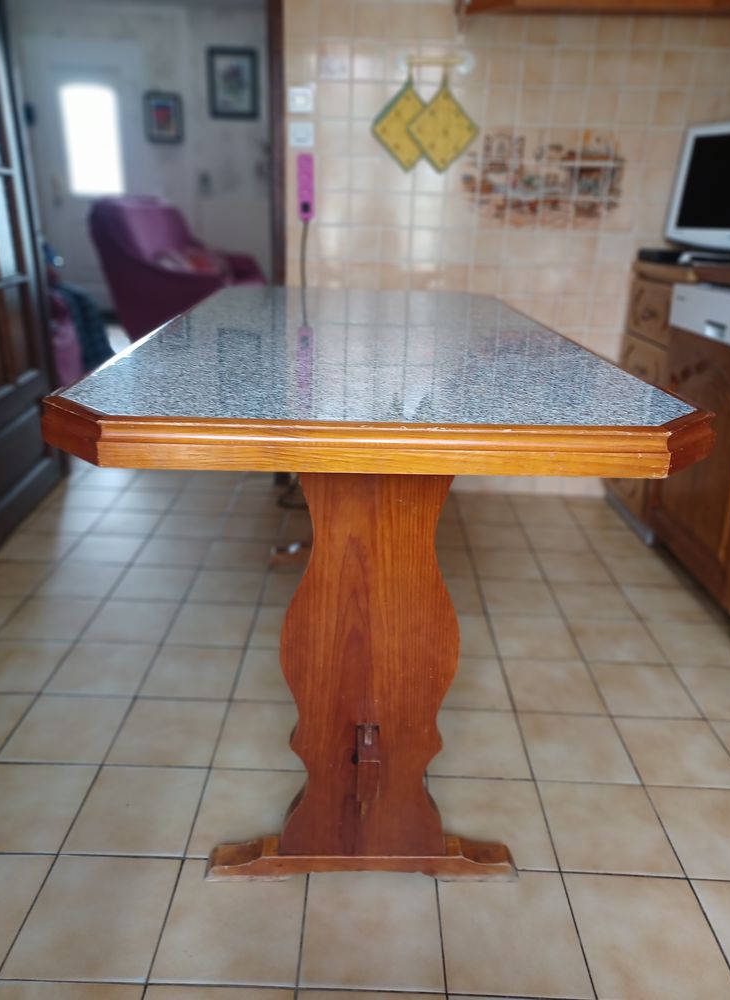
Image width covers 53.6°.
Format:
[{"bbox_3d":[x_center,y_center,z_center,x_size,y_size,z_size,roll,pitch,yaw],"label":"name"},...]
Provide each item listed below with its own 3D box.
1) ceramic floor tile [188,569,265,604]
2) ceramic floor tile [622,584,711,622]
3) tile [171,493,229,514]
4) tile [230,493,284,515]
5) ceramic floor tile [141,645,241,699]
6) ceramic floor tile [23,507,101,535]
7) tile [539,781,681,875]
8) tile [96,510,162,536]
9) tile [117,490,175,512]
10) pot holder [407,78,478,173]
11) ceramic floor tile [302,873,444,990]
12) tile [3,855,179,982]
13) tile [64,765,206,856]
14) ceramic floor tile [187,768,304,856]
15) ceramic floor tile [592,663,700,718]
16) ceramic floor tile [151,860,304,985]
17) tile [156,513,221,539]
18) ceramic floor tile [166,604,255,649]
[{"bbox_3d":[-0.384,0.246,2.035,0.200,0.010,0.200,2,22,0],"label":"ceramic floor tile"},{"bbox_3d":[0.827,0.289,2.002,0.198,0.010,0.198,2,22,0],"label":"ceramic floor tile"},{"bbox_3d":[-0.572,0.015,2.569,0.199,0.010,0.199,2,21,0],"label":"tile"},{"bbox_3d":[-0.370,0.020,2.562,0.198,0.010,0.198,2,22,0],"label":"tile"},{"bbox_3d":[-0.385,0.391,1.629,0.199,0.009,0.199,2,22,0],"label":"ceramic floor tile"},{"bbox_3d":[-0.975,0.070,2.373,0.198,0.010,0.198,2,22,0],"label":"ceramic floor tile"},{"bbox_3d":[0.418,0.570,1.253,0.199,0.010,0.199,2,21,0],"label":"tile"},{"bbox_3d":[-0.774,0.078,2.374,0.198,0.010,0.198,2,22,0],"label":"tile"},{"bbox_3d":[-0.779,0.005,2.589,0.200,0.010,0.200,2,22,0],"label":"tile"},{"bbox_3d":[0.245,-1.168,2.258,0.225,0.268,0.014,2,22,0],"label":"pot holder"},{"bbox_3d":[0.011,0.637,1.082,0.200,0.010,0.200,2,22,0],"label":"ceramic floor tile"},{"bbox_3d":[-0.396,0.619,1.075,0.200,0.010,0.200,2,22,0],"label":"tile"},{"bbox_3d":[-0.390,0.539,1.253,0.199,0.010,0.199,2,21,0],"label":"tile"},{"bbox_3d":[-0.190,0.552,1.264,0.200,0.010,0.200,2,22,0],"label":"ceramic floor tile"},{"bbox_3d":[0.634,0.435,1.654,0.200,0.010,0.200,2,22,0],"label":"ceramic floor tile"},{"bbox_3d":[-0.193,0.626,1.075,0.200,0.010,0.200,2,22,0],"label":"ceramic floor tile"},{"bbox_3d":[-0.577,0.086,2.381,0.199,0.009,0.199,2,22,0],"label":"tile"},{"bbox_3d":[-0.381,0.316,1.812,0.198,0.010,0.198,2,22,0],"label":"ceramic floor tile"}]

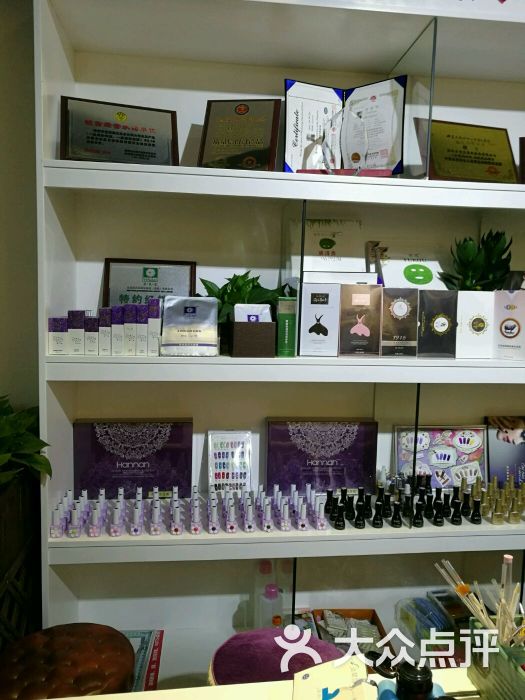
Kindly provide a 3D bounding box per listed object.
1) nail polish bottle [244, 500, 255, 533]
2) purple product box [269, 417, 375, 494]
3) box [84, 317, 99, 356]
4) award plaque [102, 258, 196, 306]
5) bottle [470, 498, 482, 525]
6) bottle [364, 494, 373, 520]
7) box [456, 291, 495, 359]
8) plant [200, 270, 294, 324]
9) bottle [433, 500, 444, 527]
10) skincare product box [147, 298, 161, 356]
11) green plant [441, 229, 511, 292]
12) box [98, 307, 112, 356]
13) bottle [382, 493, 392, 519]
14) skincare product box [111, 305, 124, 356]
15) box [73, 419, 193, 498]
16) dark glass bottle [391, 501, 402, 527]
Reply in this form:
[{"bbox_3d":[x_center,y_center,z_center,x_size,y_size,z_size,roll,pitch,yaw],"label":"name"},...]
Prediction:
[{"bbox_3d":[-0.035,0.465,1.508,0.029,0.074,0.027,1,6,-7],"label":"nail polish bottle"},{"bbox_3d":[0.213,0.384,1.974,0.399,0.267,0.061,1,5,-7],"label":"purple product box"},{"bbox_3d":[-0.479,-0.037,1.544,0.037,0.105,0.037,1,5,-7],"label":"box"},{"bbox_3d":[-0.339,-0.141,1.647,0.271,0.267,0.015,1,-12,-7],"label":"award plaque"},{"bbox_3d":[0.632,0.474,1.609,0.029,0.070,0.028,1,6,-7],"label":"bottle"},{"bbox_3d":[0.334,0.493,1.723,0.032,0.074,0.032,1,5,-7],"label":"bottle"},{"bbox_3d":[0.603,-0.073,1.575,0.106,0.195,0.045,1,5,-7],"label":"box"},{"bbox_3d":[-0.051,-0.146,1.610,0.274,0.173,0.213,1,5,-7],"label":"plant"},{"bbox_3d":[0.512,0.475,1.595,0.029,0.070,0.029,1,5,-7],"label":"bottle"},{"bbox_3d":[-0.291,-0.061,1.472,0.031,0.153,0.032,1,5,-7],"label":"skincare product box"},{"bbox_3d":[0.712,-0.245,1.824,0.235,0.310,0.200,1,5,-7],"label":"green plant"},{"bbox_3d":[-0.399,-0.046,1.399,0.031,0.120,0.032,1,6,-7],"label":"box"},{"bbox_3d":[0.397,0.494,1.732,0.032,0.074,0.032,1,5,-7],"label":"bottle"},{"bbox_3d":[-0.385,-0.052,1.462,0.032,0.134,0.033,1,5,-7],"label":"skincare product box"},{"bbox_3d":[-0.430,0.370,1.838,0.383,0.265,0.046,1,5,-7],"label":"box"},{"bbox_3d":[0.410,0.500,1.664,0.033,0.074,0.033,1,5,-7],"label":"dark glass bottle"}]

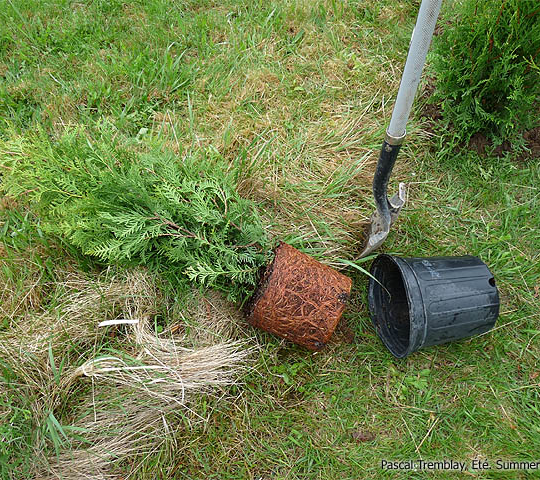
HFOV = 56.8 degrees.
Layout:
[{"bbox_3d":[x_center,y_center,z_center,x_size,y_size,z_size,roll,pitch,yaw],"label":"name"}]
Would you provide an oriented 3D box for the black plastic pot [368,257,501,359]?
[{"bbox_3d":[0.354,0.128,1.085,0.205,0.220,0.220,-7,60,-9],"label":"black plastic pot"}]

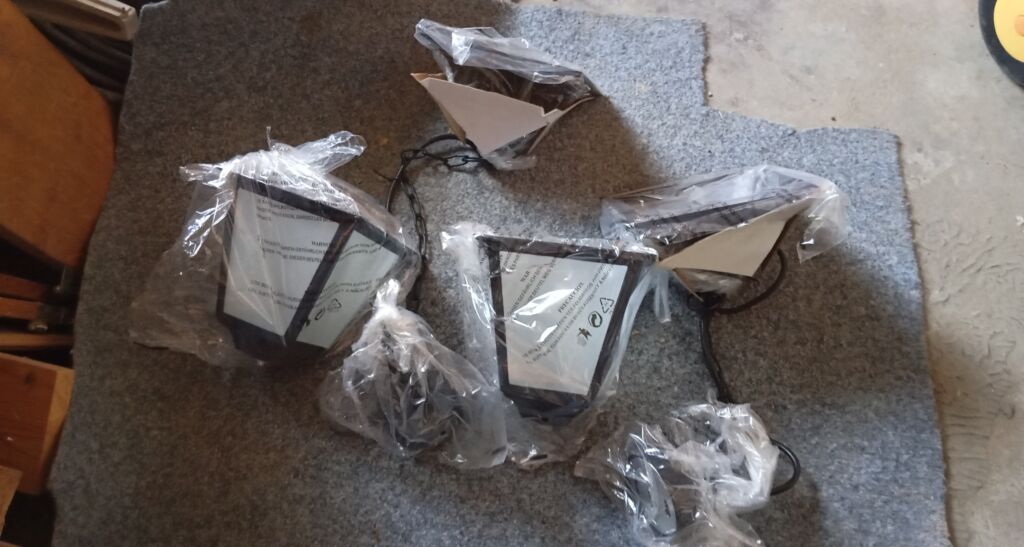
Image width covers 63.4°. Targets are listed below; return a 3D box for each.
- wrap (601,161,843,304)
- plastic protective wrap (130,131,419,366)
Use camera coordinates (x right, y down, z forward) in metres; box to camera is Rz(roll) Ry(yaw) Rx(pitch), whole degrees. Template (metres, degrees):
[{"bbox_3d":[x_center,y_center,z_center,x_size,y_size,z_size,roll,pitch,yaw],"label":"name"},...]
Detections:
[{"bbox_3d":[0.281,-0.056,1.151,0.295,0.170,0.155,-9,72,-3],"label":"wrap"},{"bbox_3d":[-0.299,-0.029,1.121,0.330,0.210,0.270,0,72,0],"label":"plastic protective wrap"}]

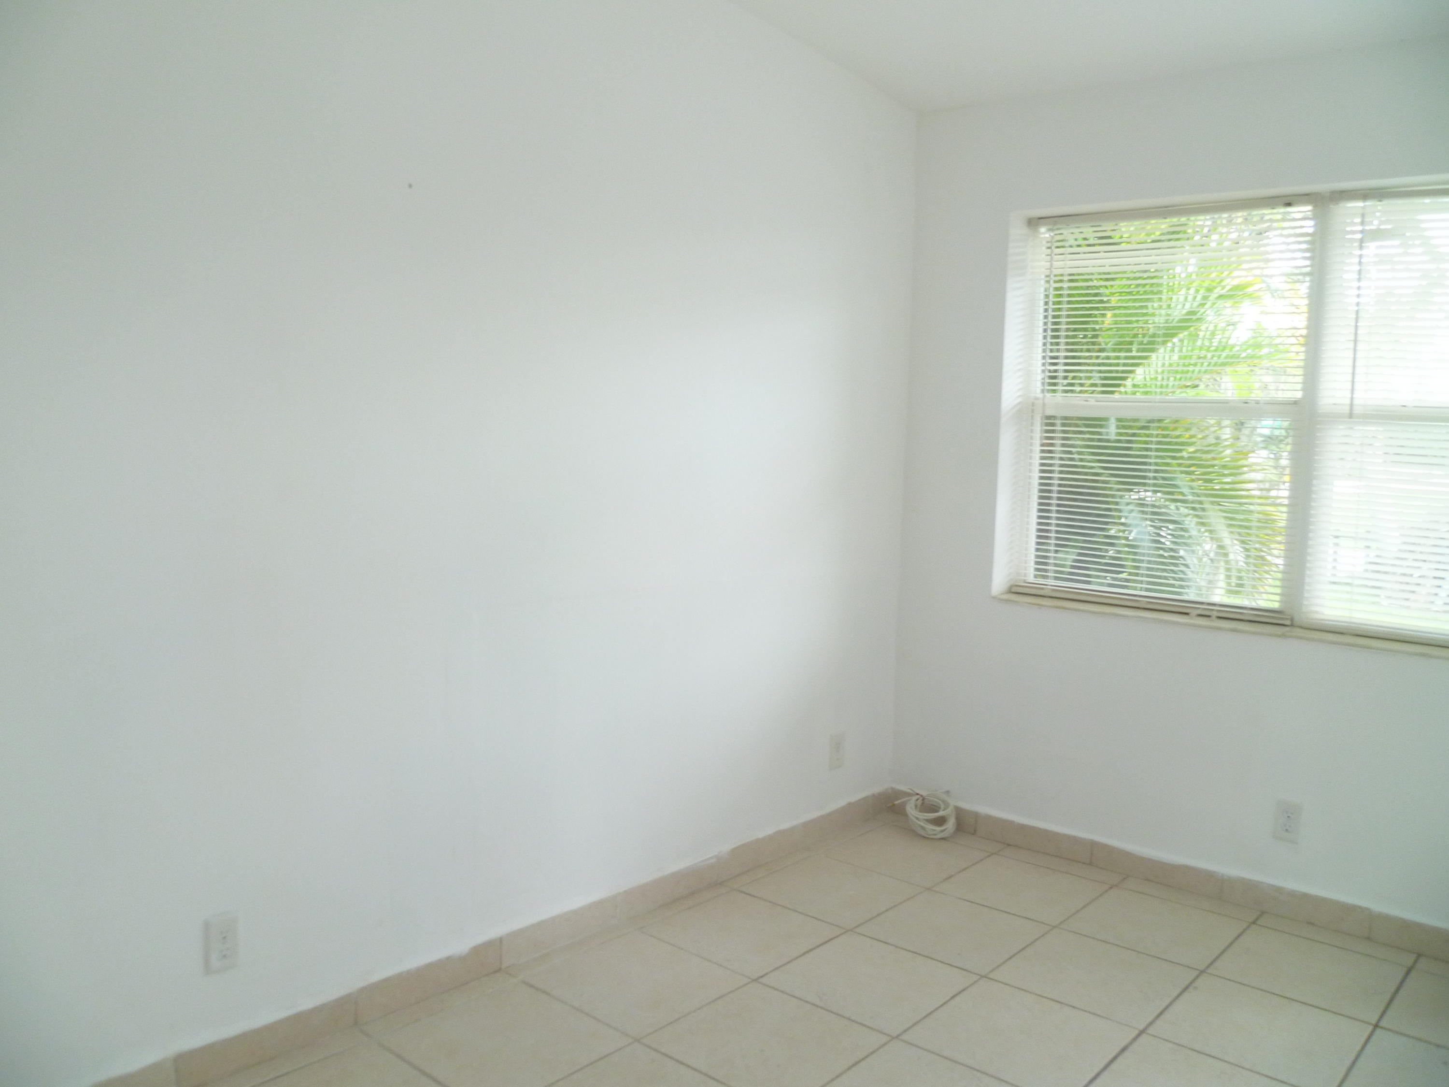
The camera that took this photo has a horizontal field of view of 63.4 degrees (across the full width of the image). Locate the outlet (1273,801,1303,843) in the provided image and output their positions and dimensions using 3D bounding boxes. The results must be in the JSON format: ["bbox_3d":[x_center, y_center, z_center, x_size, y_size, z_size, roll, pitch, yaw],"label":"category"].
[{"bbox_3d":[1.607,0.792,3.343,0.070,0.115,0.010,6,7,41],"label":"outlet"}]

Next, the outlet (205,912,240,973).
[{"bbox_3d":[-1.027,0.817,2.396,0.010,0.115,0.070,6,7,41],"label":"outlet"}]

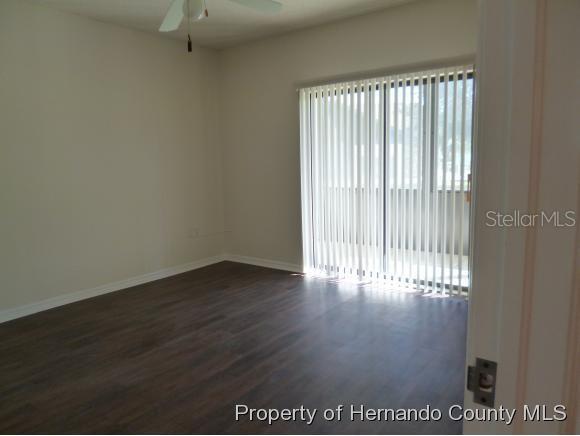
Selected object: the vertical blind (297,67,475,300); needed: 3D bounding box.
[{"bbox_3d":[0.824,-0.343,3.864,1.756,1.975,0.130,4,9,35],"label":"vertical blind"}]

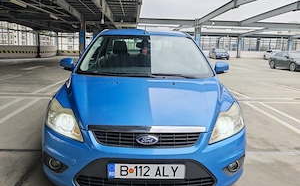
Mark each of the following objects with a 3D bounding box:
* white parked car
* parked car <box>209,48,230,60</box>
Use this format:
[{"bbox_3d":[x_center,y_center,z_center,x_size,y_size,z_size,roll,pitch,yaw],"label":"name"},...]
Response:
[{"bbox_3d":[17.488,-5.205,36.600,1.760,1.450,4.150,1,10,-3],"label":"white parked car"},{"bbox_3d":[9.099,-5.067,34.800,1.760,1.470,4.150,1,10,-3],"label":"parked car"}]

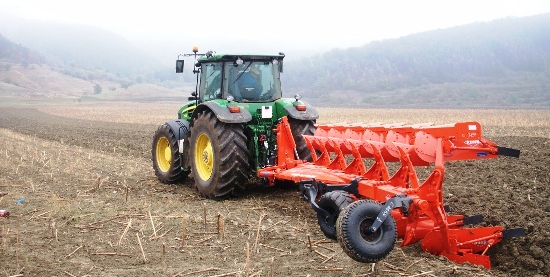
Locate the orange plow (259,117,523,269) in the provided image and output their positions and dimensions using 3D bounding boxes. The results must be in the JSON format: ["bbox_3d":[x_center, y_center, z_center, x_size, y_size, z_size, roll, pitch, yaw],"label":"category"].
[{"bbox_3d":[1.100,0.470,9.450,2.050,1.720,6.500,0,2,-12],"label":"orange plow"}]

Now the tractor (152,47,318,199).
[{"bbox_3d":[-1.170,-0.420,14.540,2.600,3.300,4.950,-2,3,-29],"label":"tractor"}]

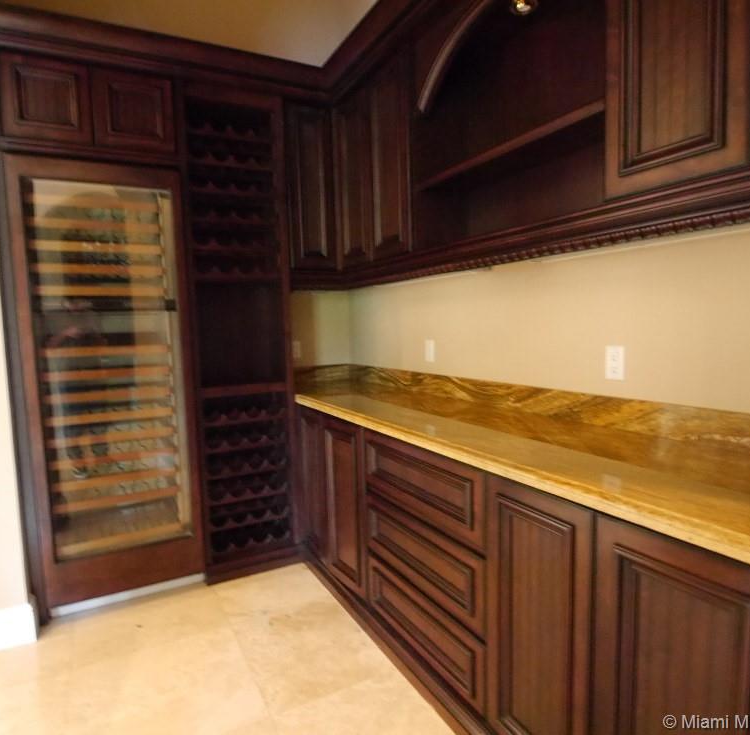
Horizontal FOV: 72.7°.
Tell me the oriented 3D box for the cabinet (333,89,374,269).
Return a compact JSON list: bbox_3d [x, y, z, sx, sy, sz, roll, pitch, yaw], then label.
[{"bbox_3d":[0.019,-0.977,2.729,0.320,0.861,0.402,-4,5,-28],"label":"cabinet"}]

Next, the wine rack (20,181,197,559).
[{"bbox_3d":[-1.347,0.005,2.633,0.632,1.756,0.560,-4,5,-28],"label":"wine rack"}]

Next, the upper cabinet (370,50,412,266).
[{"bbox_3d":[0.200,-0.953,2.392,0.320,0.864,0.356,-4,5,-28],"label":"upper cabinet"}]

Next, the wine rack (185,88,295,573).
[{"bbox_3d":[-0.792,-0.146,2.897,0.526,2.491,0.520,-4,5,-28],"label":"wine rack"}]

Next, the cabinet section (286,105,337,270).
[{"bbox_3d":[-0.347,-0.973,2.800,0.265,0.857,0.040,-4,5,-28],"label":"cabinet section"}]

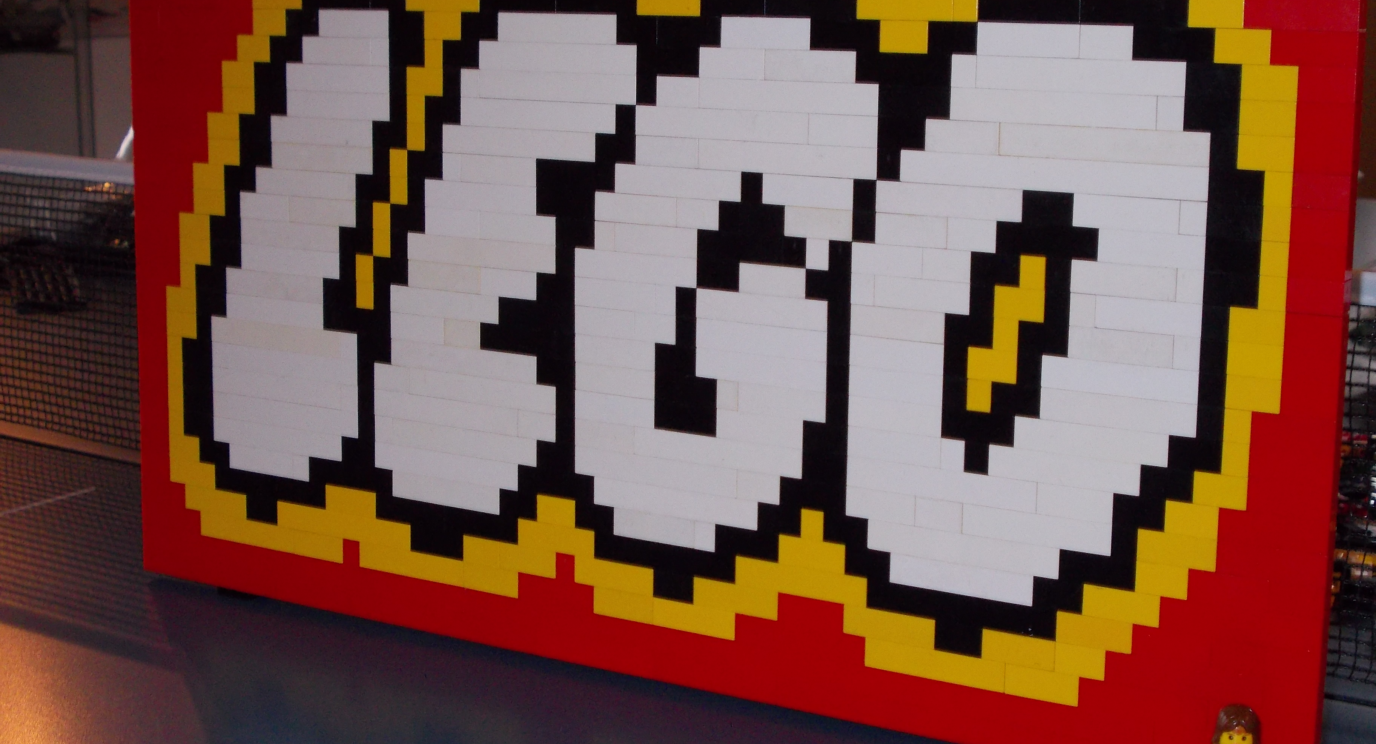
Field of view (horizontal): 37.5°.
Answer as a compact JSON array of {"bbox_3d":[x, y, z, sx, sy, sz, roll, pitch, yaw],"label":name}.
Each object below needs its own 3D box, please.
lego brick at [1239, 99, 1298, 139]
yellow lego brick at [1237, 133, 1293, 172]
[{"bbox_3d":[0.160,-0.070,0.556,0.016,0.010,0.008,7,12,31],"label":"lego brick"},{"bbox_3d":[0.160,-0.060,0.558,0.016,0.010,0.008,7,13,31],"label":"yellow lego brick"}]

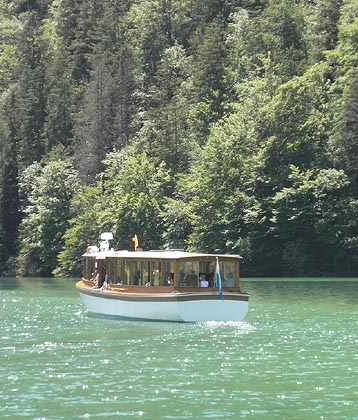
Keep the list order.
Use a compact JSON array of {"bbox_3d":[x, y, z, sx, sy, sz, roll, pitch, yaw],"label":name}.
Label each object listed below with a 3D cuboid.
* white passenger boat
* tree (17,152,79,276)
[{"bbox_3d":[-1.970,3.000,96.300,3.500,3.750,18.000,0,-1,-22],"label":"white passenger boat"},{"bbox_3d":[-14.091,0.429,225.000,6.500,13.200,6.500,0,-1,0],"label":"tree"}]

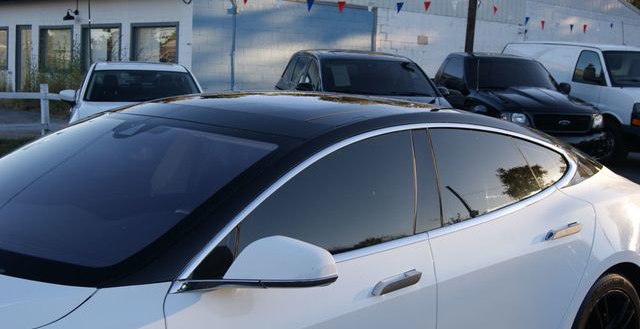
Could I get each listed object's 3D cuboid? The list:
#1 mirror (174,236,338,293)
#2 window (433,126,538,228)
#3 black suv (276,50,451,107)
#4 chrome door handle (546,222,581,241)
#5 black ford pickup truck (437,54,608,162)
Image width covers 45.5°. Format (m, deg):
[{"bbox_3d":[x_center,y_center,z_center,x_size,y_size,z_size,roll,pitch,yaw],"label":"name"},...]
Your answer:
[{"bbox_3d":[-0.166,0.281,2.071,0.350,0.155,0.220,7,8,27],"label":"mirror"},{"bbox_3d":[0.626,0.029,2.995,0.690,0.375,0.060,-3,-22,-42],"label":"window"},{"bbox_3d":[0.550,-0.745,10.850,1.880,1.760,4.750,1,7,-13],"label":"black suv"},{"bbox_3d":[1.004,0.275,3.137,0.235,0.050,0.055,-3,9,-42],"label":"chrome door handle"},{"bbox_3d":[2.947,-1.023,13.682,2.030,1.850,5.300,0,7,-14],"label":"black ford pickup truck"}]

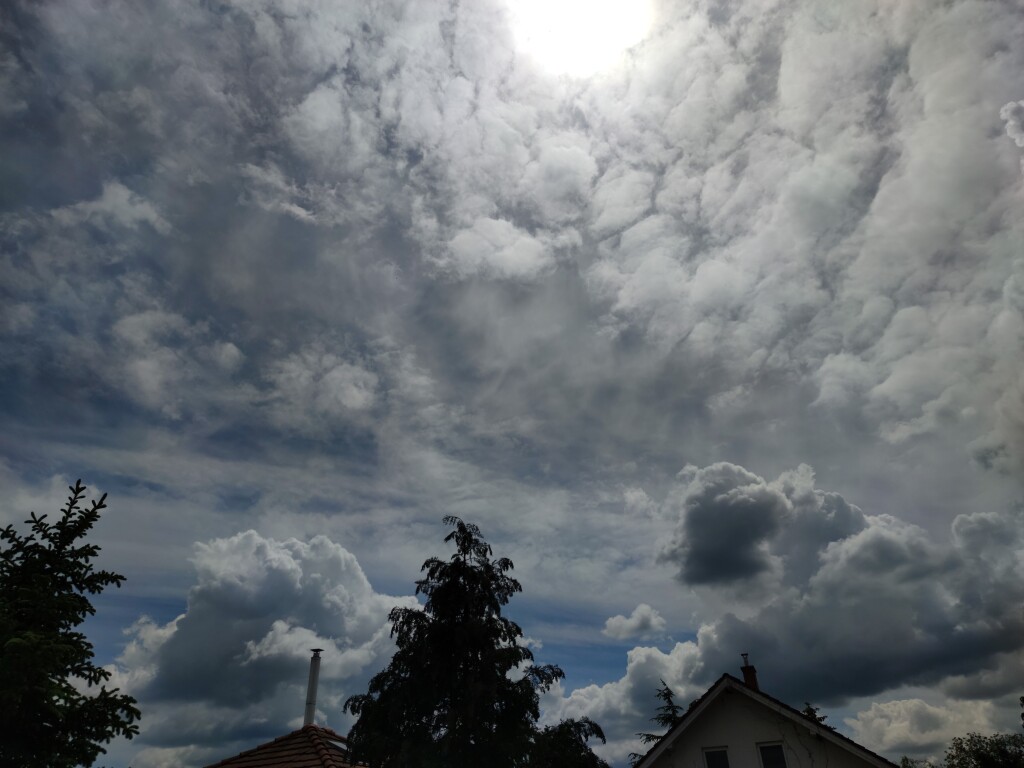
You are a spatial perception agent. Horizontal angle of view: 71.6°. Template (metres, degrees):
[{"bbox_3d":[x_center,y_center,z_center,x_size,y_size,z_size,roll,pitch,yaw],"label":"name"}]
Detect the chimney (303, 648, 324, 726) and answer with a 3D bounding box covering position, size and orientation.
[{"bbox_3d":[-4.869,7.439,17.404,0.310,1.809,0.310,-13,-35,15],"label":"chimney"}]

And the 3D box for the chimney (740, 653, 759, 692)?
[{"bbox_3d":[9.269,11.381,27.825,0.560,1.579,0.560,-13,-35,15],"label":"chimney"}]

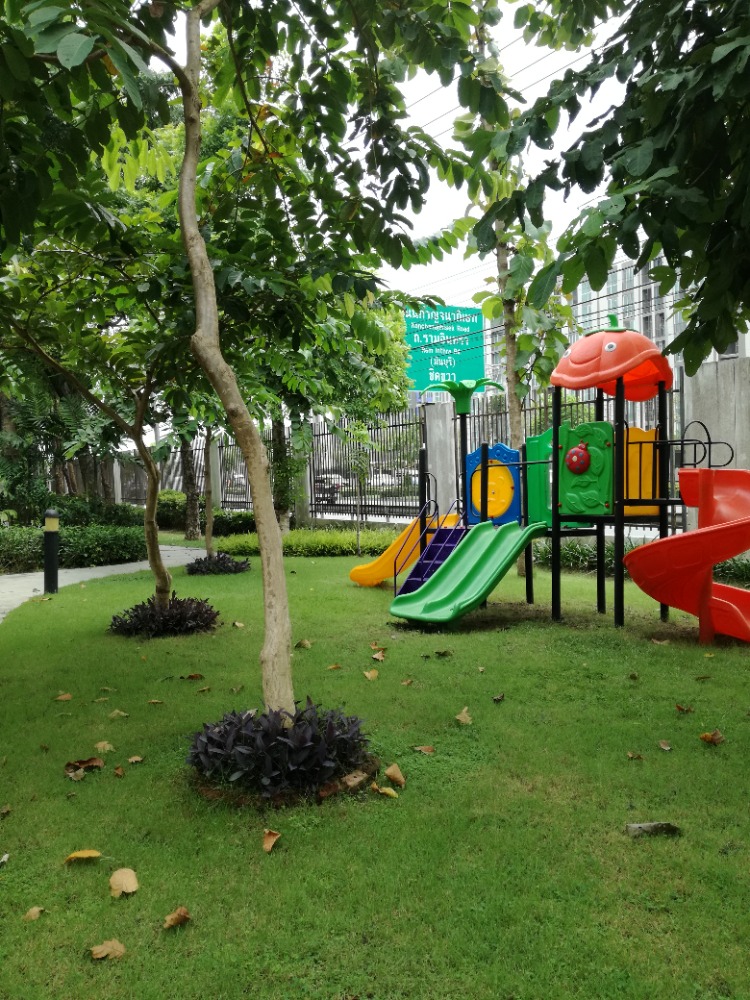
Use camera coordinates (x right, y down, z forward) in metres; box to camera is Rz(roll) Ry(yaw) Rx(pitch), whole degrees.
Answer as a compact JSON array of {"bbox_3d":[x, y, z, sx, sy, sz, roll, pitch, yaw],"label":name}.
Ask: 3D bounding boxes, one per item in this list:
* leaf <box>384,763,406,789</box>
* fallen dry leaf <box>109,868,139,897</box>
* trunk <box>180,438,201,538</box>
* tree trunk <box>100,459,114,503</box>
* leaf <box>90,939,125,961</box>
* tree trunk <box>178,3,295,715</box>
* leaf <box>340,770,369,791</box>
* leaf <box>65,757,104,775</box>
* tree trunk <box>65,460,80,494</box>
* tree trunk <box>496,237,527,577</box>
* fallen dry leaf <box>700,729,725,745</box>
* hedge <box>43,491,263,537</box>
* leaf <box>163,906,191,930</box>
[{"bbox_3d":[0.099,1.332,3.770,0.115,0.060,0.130,0,0,0],"label":"leaf"},{"bbox_3d":[-0.890,1.358,2.770,0.105,0.045,0.110,0,0,0],"label":"fallen dry leaf"},{"bbox_3d":[-4.730,-0.328,20.247,0.450,2.750,0.400,0,1,0],"label":"trunk"},{"bbox_3d":[-9.260,-0.225,27.000,0.440,2.500,0.380,0,0,0],"label":"tree trunk"},{"bbox_3d":[-0.760,1.276,2.215,0.090,0.030,0.065,0,1,0],"label":"leaf"},{"bbox_3d":[-0.710,-0.649,4.000,0.600,3.800,0.420,0,0,0],"label":"tree trunk"},{"bbox_3d":[-0.091,1.247,3.468,0.125,0.045,0.080,-1,1,-32],"label":"leaf"},{"bbox_3d":[-1.460,1.334,3.920,0.200,0.050,0.120,0,0,0],"label":"leaf"},{"bbox_3d":[-10.856,-0.187,28.009,0.500,2.300,0.420,0,1,0],"label":"tree trunk"},{"bbox_3d":[2.328,-1.594,13.300,0.500,5.800,0.360,0,0,0],"label":"tree trunk"},{"bbox_3d":[1.904,1.334,4.400,0.135,0.050,0.110,0,0,0],"label":"fallen dry leaf"},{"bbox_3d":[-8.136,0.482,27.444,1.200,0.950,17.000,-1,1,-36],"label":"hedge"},{"bbox_3d":[-0.602,1.268,2.364,0.078,0.040,0.070,0,1,0],"label":"leaf"}]

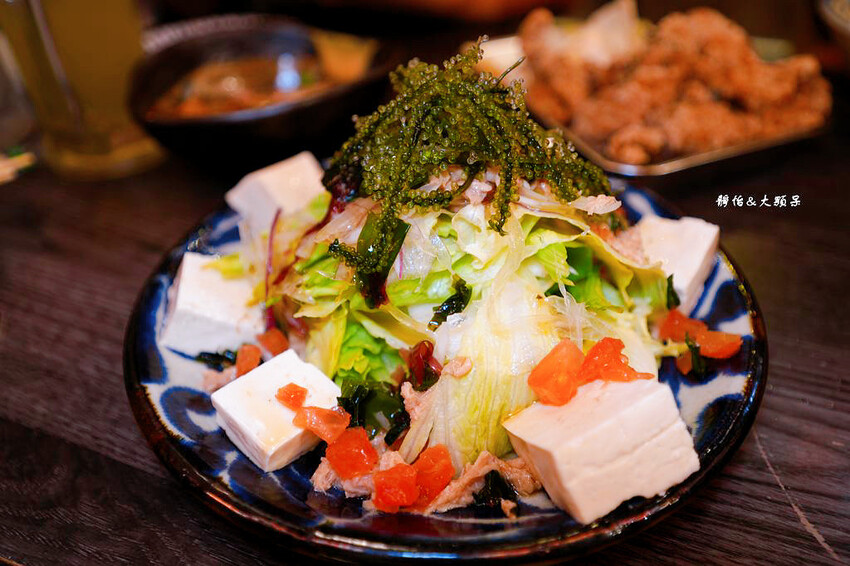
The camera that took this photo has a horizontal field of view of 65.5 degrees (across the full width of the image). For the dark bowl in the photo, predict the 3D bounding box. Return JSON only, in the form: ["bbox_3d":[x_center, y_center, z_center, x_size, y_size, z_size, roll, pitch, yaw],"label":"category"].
[{"bbox_3d":[-0.094,-0.104,0.407,0.156,0.063,0.156,-1,37,1],"label":"dark bowl"}]

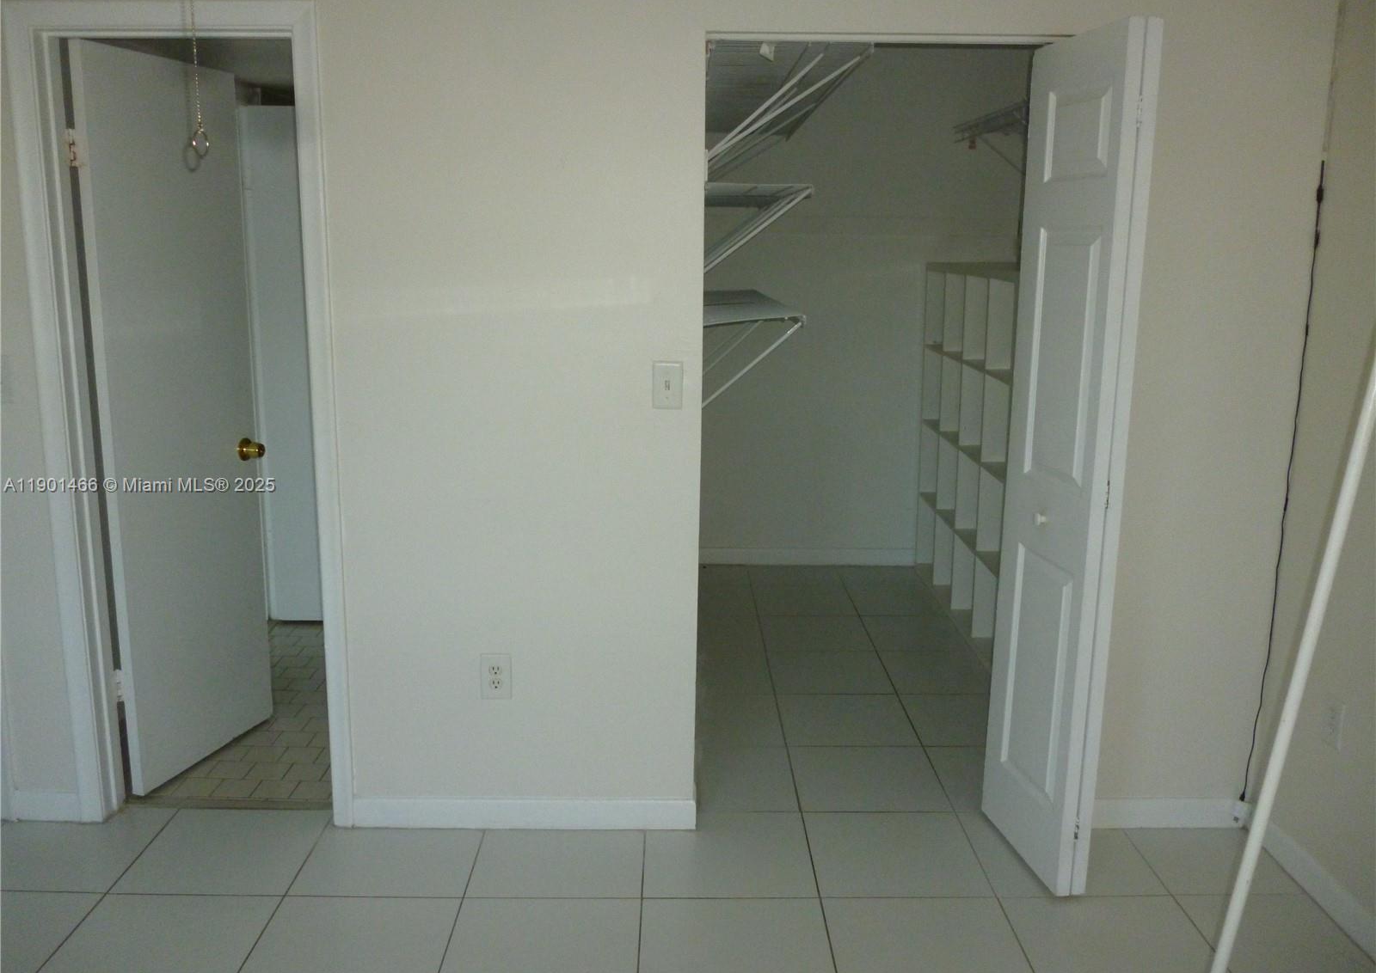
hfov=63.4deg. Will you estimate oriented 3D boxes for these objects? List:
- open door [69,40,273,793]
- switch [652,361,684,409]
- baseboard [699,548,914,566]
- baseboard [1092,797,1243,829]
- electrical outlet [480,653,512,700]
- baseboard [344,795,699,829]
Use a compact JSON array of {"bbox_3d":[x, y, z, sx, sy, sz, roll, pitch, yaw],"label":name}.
[{"bbox_3d":[-1.450,-0.168,3.198,0.037,2.005,0.585,4,12,16],"label":"open door"},{"bbox_3d":[-0.050,-0.251,2.765,0.074,0.118,0.012,0,12,-1],"label":"switch"},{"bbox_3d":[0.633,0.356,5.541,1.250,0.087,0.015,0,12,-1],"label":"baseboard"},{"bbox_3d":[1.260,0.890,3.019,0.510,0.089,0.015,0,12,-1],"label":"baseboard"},{"bbox_3d":[-0.502,0.498,2.917,0.077,0.123,0.010,0,12,-1],"label":"electrical outlet"},{"bbox_3d":[-0.435,0.876,2.996,0.915,0.088,0.015,0,12,-1],"label":"baseboard"}]

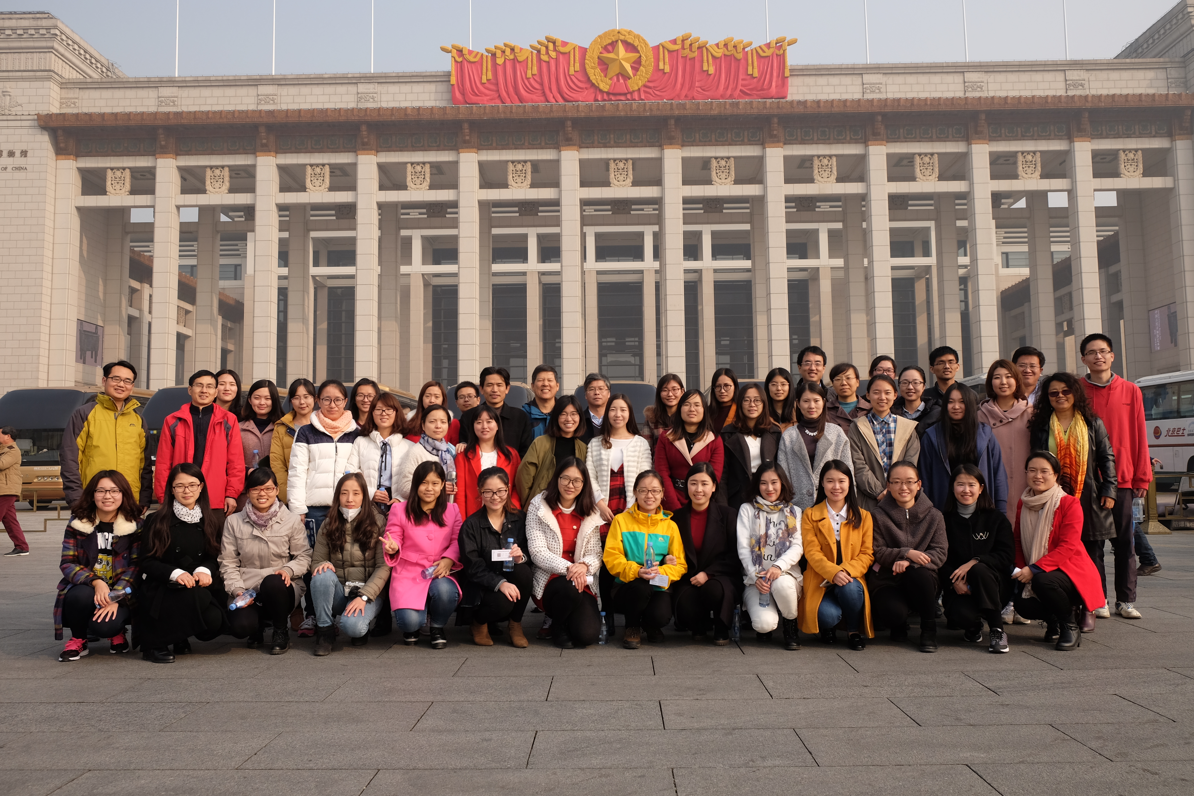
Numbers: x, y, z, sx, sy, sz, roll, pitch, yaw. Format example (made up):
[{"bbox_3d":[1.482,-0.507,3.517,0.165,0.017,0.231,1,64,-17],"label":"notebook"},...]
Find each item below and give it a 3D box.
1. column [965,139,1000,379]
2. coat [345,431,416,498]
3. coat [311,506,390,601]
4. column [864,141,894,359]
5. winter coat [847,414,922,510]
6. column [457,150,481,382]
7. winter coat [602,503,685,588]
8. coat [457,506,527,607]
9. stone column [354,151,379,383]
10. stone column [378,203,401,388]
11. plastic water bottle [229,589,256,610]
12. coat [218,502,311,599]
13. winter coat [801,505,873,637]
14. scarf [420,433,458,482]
[{"bbox_3d":[33.595,-8.687,83.654,1.720,27.245,1.720,-1,-4,1],"label":"column"},{"bbox_3d":[-1.347,0.425,6.001,0.440,0.520,0.310,0,-5,-8],"label":"coat"},{"bbox_3d":[-1.439,0.908,5.620,0.440,0.530,0.410,0,-5,-6],"label":"coat"},{"bbox_3d":[22.216,-7.206,75.345,1.520,26.000,1.520,-1,-5,1],"label":"column"},{"bbox_3d":[1.801,0.503,6.030,0.460,0.800,0.330,-1,-5,7],"label":"winter coat"},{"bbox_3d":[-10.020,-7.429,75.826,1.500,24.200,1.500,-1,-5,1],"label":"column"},{"bbox_3d":[0.282,0.885,5.700,0.490,0.550,0.370,-1,-5,0],"label":"winter coat"},{"bbox_3d":[-0.624,0.952,5.720,0.400,0.560,0.410,1,-5,-14],"label":"coat"},{"bbox_3d":[-18.006,-6.587,75.759,1.520,26.000,1.520,-1,-5,1],"label":"stone column"},{"bbox_3d":[-17.909,-5.587,83.704,1.520,25.300,1.520,-1,-5,1],"label":"stone column"},{"bbox_3d":[-1.849,1.058,5.020,0.063,0.063,0.180,-2,13,15],"label":"plastic water bottle"},{"bbox_3d":[-1.964,0.926,5.680,0.550,0.620,0.480,1,-5,-18],"label":"coat"},{"bbox_3d":[1.376,0.980,5.520,0.410,0.740,0.450,-1,-5,6],"label":"winter coat"},{"bbox_3d":[-1.000,0.378,6.080,0.240,0.320,0.200,0,-5,-14],"label":"scarf"}]

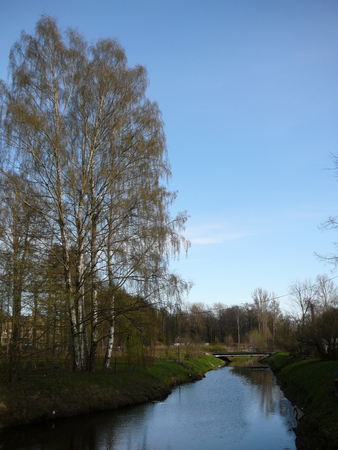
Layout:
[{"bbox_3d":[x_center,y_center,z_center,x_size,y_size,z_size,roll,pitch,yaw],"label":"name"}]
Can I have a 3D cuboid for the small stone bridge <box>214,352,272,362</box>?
[{"bbox_3d":[12.272,22.105,76.000,9.900,1.650,2.800,0,-15,0],"label":"small stone bridge"}]

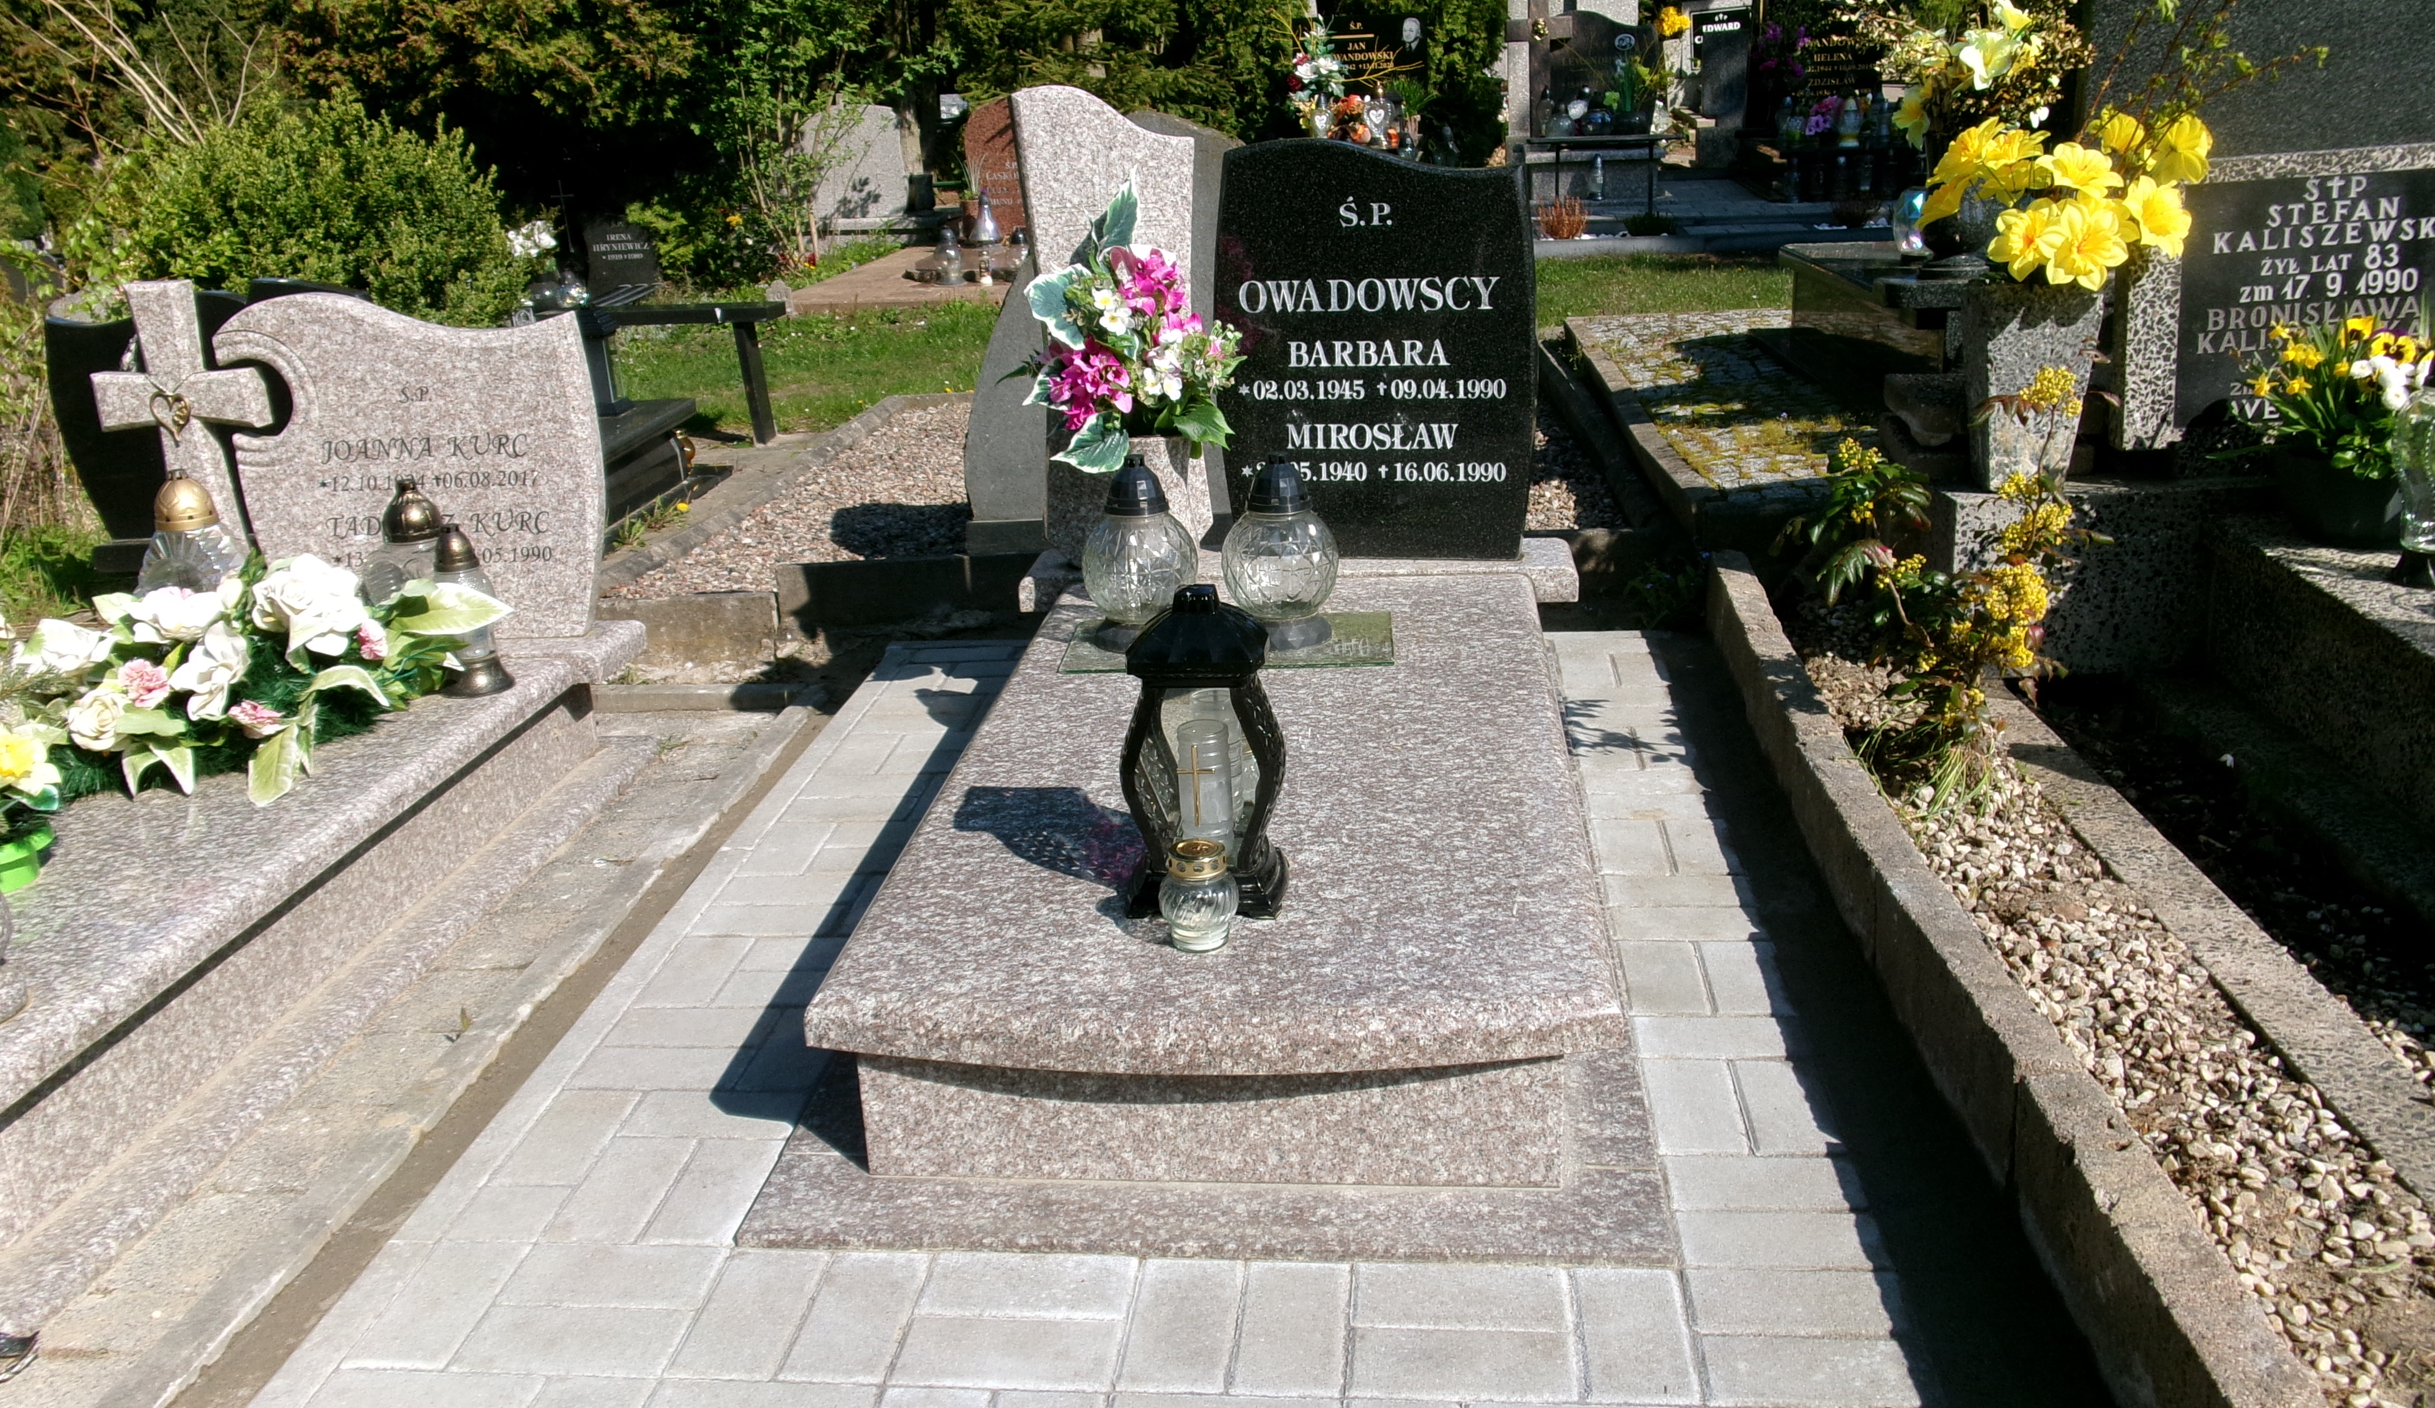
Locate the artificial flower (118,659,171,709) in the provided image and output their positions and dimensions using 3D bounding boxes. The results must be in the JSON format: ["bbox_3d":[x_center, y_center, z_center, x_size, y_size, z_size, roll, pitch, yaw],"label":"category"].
[{"bbox_3d":[-1.497,-0.028,2.750,0.078,0.073,0.060,-13,22,-28],"label":"artificial flower"}]

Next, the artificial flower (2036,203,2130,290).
[{"bbox_3d":[1.277,-0.679,2.910,0.137,0.132,0.070,5,21,23],"label":"artificial flower"}]

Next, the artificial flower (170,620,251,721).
[{"bbox_3d":[-1.425,-0.047,2.785,0.112,0.140,0.090,-16,23,-34],"label":"artificial flower"}]

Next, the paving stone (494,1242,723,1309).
[{"bbox_3d":[-0.583,0.583,1.921,0.200,0.060,0.100,-1,19,6],"label":"paving stone"}]

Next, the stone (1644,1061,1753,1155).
[{"bbox_3d":[0.518,0.462,2.135,0.093,0.060,0.199,-1,19,6],"label":"stone"}]

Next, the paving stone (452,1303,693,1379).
[{"bbox_3d":[-0.596,0.620,1.845,0.200,0.055,0.100,-1,19,6],"label":"paving stone"}]

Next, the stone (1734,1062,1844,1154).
[{"bbox_3d":[0.627,0.467,2.156,0.100,0.060,0.199,-1,19,6],"label":"stone"}]

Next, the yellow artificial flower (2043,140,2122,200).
[{"bbox_3d":[1.291,-0.797,2.942,0.125,0.060,0.100,5,64,23],"label":"yellow artificial flower"}]

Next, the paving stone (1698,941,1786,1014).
[{"bbox_3d":[0.654,0.367,2.443,0.100,0.060,0.200,-1,19,6],"label":"paving stone"}]

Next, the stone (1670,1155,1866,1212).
[{"bbox_3d":[0.546,0.506,1.982,0.200,0.060,0.100,-1,19,6],"label":"stone"}]

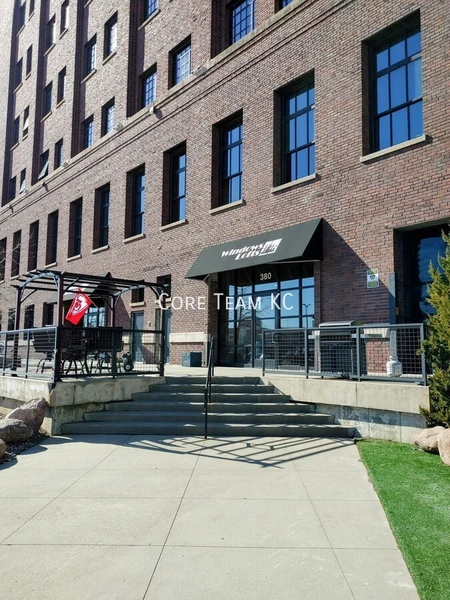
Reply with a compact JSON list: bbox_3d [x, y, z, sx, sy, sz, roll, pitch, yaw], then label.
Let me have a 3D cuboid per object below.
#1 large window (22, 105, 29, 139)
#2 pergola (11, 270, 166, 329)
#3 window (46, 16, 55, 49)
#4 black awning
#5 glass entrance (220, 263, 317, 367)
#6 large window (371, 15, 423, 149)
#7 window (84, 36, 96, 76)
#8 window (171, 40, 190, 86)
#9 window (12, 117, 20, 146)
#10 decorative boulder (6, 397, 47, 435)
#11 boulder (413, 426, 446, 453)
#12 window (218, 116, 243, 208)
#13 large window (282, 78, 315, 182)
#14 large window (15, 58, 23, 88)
[{"bbox_3d":[-13.696,-12.301,31.259,0.200,2.110,1.167,6,-9,-42],"label":"large window"},{"bbox_3d":[-2.909,0.584,9.669,2.560,2.080,2.480,6,-9,-43],"label":"pergola"},{"bbox_3d":[-11.084,-17.081,28.953,0.200,2.010,1.315,6,-9,-42],"label":"window"},{"bbox_3d":[0.674,-1.488,13.909,0.920,1.160,5.020,6,-9,-43],"label":"black awning"},{"bbox_3d":[1.175,0.494,13.454,0.150,3.068,4.052,6,-9,-42],"label":"glass entrance"},{"bbox_3d":[4.381,-5.344,11.562,0.200,3.014,1.476,6,-9,-43],"label":"large window"},{"bbox_3d":[-7.116,-12.974,24.156,0.200,2.060,1.266,6,-9,-42],"label":"window"},{"bbox_3d":[-1.710,-9.263,17.835,0.200,1.712,1.340,6,-9,-42],"label":"window"},{"bbox_3d":[-15.084,-12.146,32.756,0.200,2.134,1.291,6,-9,-42],"label":"window"},{"bbox_3d":[-3.553,2.085,8.067,0.680,0.640,0.600,3,-7,-23],"label":"decorative boulder"},{"bbox_3d":[3.295,2.229,7.243,0.510,0.390,0.420,-2,-7,24],"label":"boulder"},{"bbox_3d":[0.296,-4.815,15.927,0.200,3.024,1.445,6,-9,-43],"label":"window"},{"bbox_3d":[2.284,-5.055,13.807,0.200,3.024,1.456,6,-9,-43],"label":"large window"},{"bbox_3d":[-16.070,-17.702,35.428,0.200,2.152,1.476,6,-9,-43],"label":"large window"}]

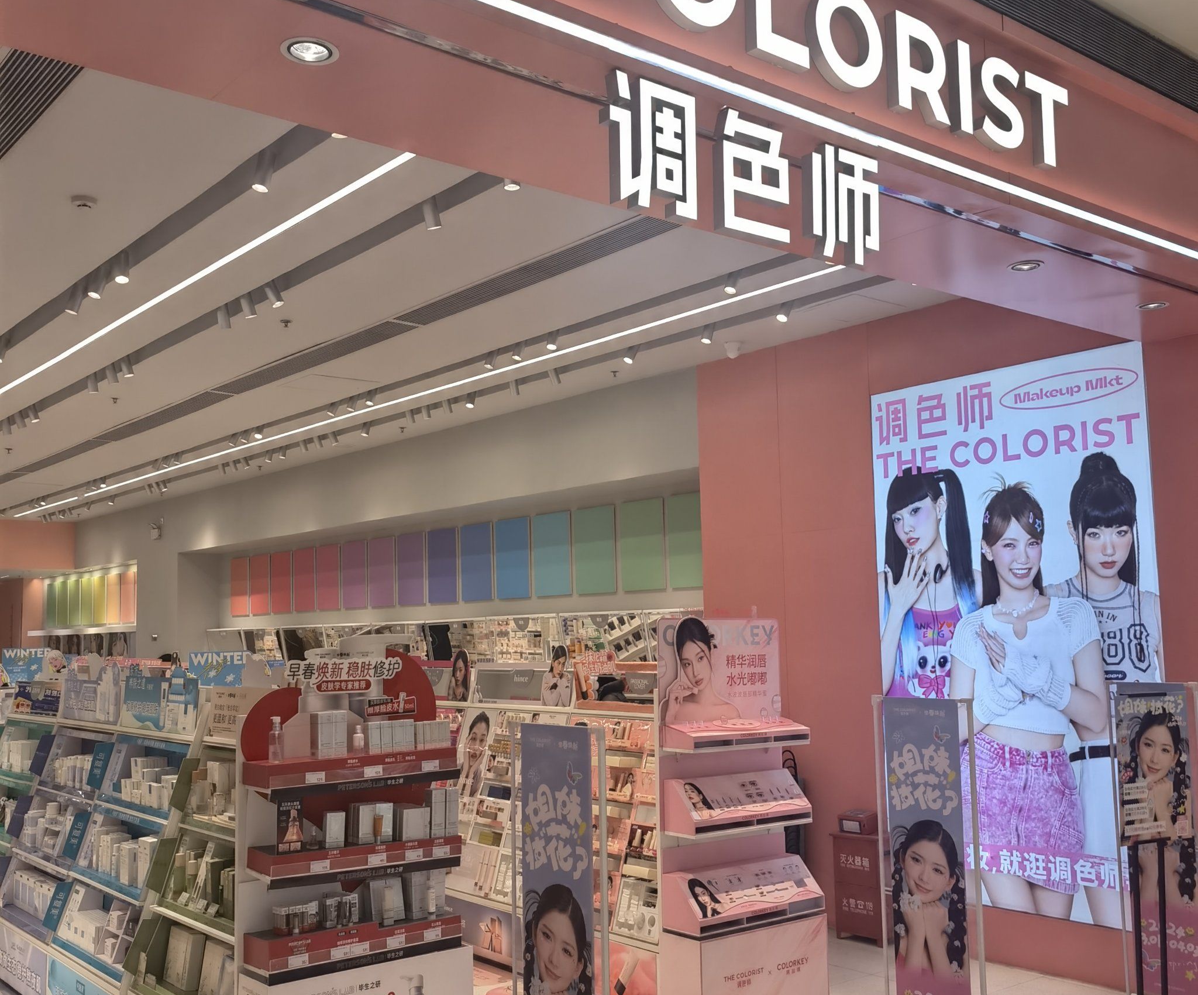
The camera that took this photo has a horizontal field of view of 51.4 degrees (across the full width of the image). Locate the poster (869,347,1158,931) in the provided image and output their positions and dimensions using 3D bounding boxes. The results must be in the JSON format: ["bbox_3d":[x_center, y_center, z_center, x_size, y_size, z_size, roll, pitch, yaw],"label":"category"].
[{"bbox_3d":[2.160,0.736,6.628,0.050,2.859,1.675,4,-8,-39],"label":"poster"}]

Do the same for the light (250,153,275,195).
[{"bbox_3d":[-1.282,-1.251,4.787,0.075,0.165,0.075,17,-7,-36],"label":"light"}]

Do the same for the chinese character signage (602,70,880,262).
[{"bbox_3d":[0.412,-0.853,3.350,1.022,0.335,0.043,4,-8,-39],"label":"chinese character signage"}]

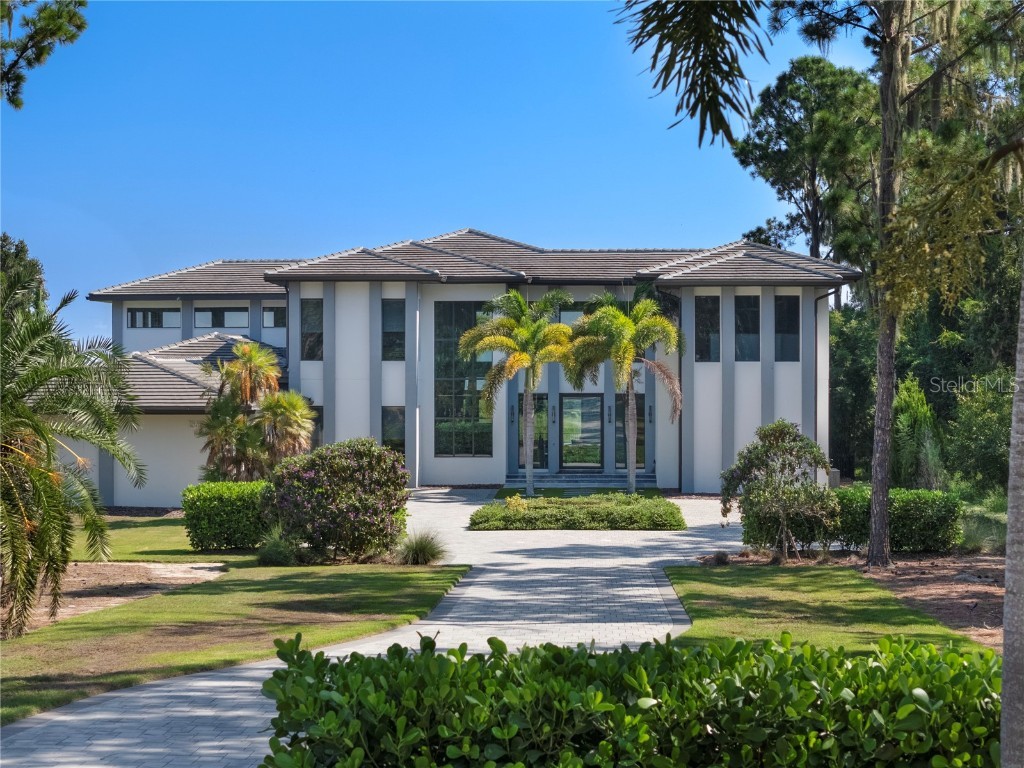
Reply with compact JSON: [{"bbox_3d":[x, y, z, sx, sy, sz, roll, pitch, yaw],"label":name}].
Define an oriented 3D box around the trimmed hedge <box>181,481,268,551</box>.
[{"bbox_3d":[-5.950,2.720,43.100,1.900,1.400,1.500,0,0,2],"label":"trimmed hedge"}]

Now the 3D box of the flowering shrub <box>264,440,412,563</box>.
[{"bbox_3d":[-3.460,2.250,40.800,2.850,2.350,2.600,0,0,2],"label":"flowering shrub"}]

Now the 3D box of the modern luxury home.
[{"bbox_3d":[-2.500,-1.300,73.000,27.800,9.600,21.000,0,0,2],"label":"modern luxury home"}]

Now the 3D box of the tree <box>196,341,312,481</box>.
[{"bbox_3d":[-6.900,1.120,55.500,3.100,4.500,2.900,0,0,2],"label":"tree"}]

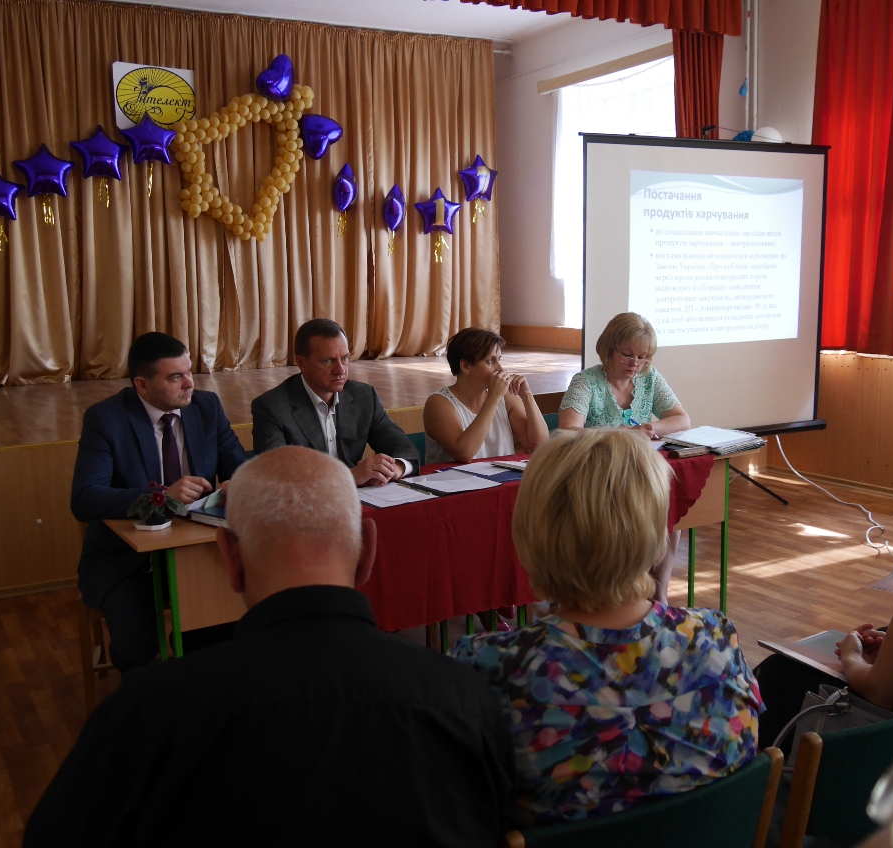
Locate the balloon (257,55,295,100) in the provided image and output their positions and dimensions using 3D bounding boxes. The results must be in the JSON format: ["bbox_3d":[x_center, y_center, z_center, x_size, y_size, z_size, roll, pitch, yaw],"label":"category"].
[{"bbox_3d":[-1.353,-2.737,7.755,0.180,0.370,0.400,7,45,43],"label":"balloon"}]

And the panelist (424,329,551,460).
[{"bbox_3d":[0.160,0.240,3.933,0.520,1.260,0.640,-6,10,-31],"label":"panelist"}]

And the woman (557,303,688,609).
[{"bbox_3d":[0.806,0.162,4.267,0.560,1.290,0.680,-4,9,-19],"label":"woman"}]

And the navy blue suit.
[{"bbox_3d":[-0.923,0.412,3.194,0.570,1.040,0.650,-6,10,-27],"label":"navy blue suit"}]

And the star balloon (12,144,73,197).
[{"bbox_3d":[-2.902,-1.824,7.066,0.430,0.390,0.150,-6,10,-29],"label":"star balloon"}]

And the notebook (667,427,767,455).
[{"bbox_3d":[1.040,0.071,3.908,0.260,0.050,0.290,-6,10,-31],"label":"notebook"}]

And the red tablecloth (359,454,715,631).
[{"bbox_3d":[0.102,0.381,3.476,1.850,0.410,0.550,-6,10,-31],"label":"red tablecloth"}]

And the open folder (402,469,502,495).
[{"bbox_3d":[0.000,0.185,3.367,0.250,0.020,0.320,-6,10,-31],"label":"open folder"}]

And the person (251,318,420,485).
[{"bbox_3d":[-0.373,0.287,3.522,0.570,1.310,0.700,-6,10,-27],"label":"person"}]

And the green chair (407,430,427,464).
[{"bbox_3d":[0.080,0.447,4.043,0.480,0.820,0.540,-6,10,-31],"label":"green chair"}]

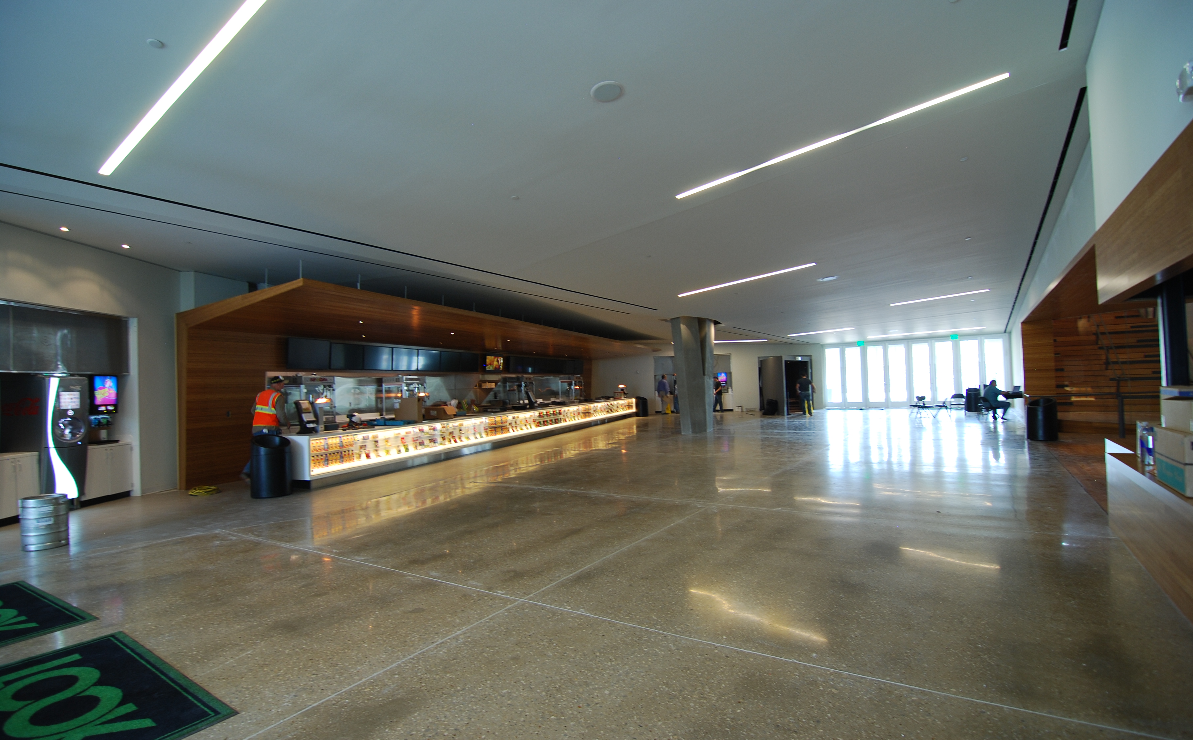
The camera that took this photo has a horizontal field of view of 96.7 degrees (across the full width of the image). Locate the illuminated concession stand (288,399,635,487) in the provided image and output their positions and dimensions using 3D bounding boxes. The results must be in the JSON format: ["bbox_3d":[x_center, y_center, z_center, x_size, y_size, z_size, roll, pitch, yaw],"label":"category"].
[{"bbox_3d":[-1.766,1.579,15.623,0.900,0.885,15.739,-2,-2,23],"label":"illuminated concession stand"}]

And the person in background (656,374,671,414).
[{"bbox_3d":[3.083,1.119,24.302,0.420,1.820,0.550,-1,-2,-35],"label":"person in background"}]

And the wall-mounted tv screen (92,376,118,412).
[{"bbox_3d":[-7.570,0.366,8.180,0.120,0.550,0.420,-2,-1,-2],"label":"wall-mounted tv screen"}]

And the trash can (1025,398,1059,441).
[{"bbox_3d":[9.947,1.101,11.837,0.500,0.890,0.500,-2,-2,-13],"label":"trash can"}]

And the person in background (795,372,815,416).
[{"bbox_3d":[8.457,0.974,21.500,0.620,1.740,0.380,-2,-2,18],"label":"person in background"}]

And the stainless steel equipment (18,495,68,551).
[{"bbox_3d":[-5.982,1.644,5.755,0.395,0.526,0.395,-3,-2,44],"label":"stainless steel equipment"}]

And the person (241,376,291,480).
[{"bbox_3d":[-5.867,1.029,9.451,0.580,1.850,0.680,-2,-2,12],"label":"person"}]

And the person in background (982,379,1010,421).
[{"bbox_3d":[12.806,0.947,17.000,0.800,1.280,0.520,-3,-2,36],"label":"person in background"}]

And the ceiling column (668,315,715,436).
[{"bbox_3d":[2.950,0.153,16.000,1.400,3.450,1.150,-2,-2,10],"label":"ceiling column"}]

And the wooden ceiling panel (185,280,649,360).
[{"bbox_3d":[-1.908,-0.847,15.979,4.200,0.360,18.200,-2,-2,22],"label":"wooden ceiling panel"}]

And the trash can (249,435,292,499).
[{"bbox_3d":[-5.034,1.480,8.219,0.520,0.910,0.520,-3,-2,40],"label":"trash can"}]

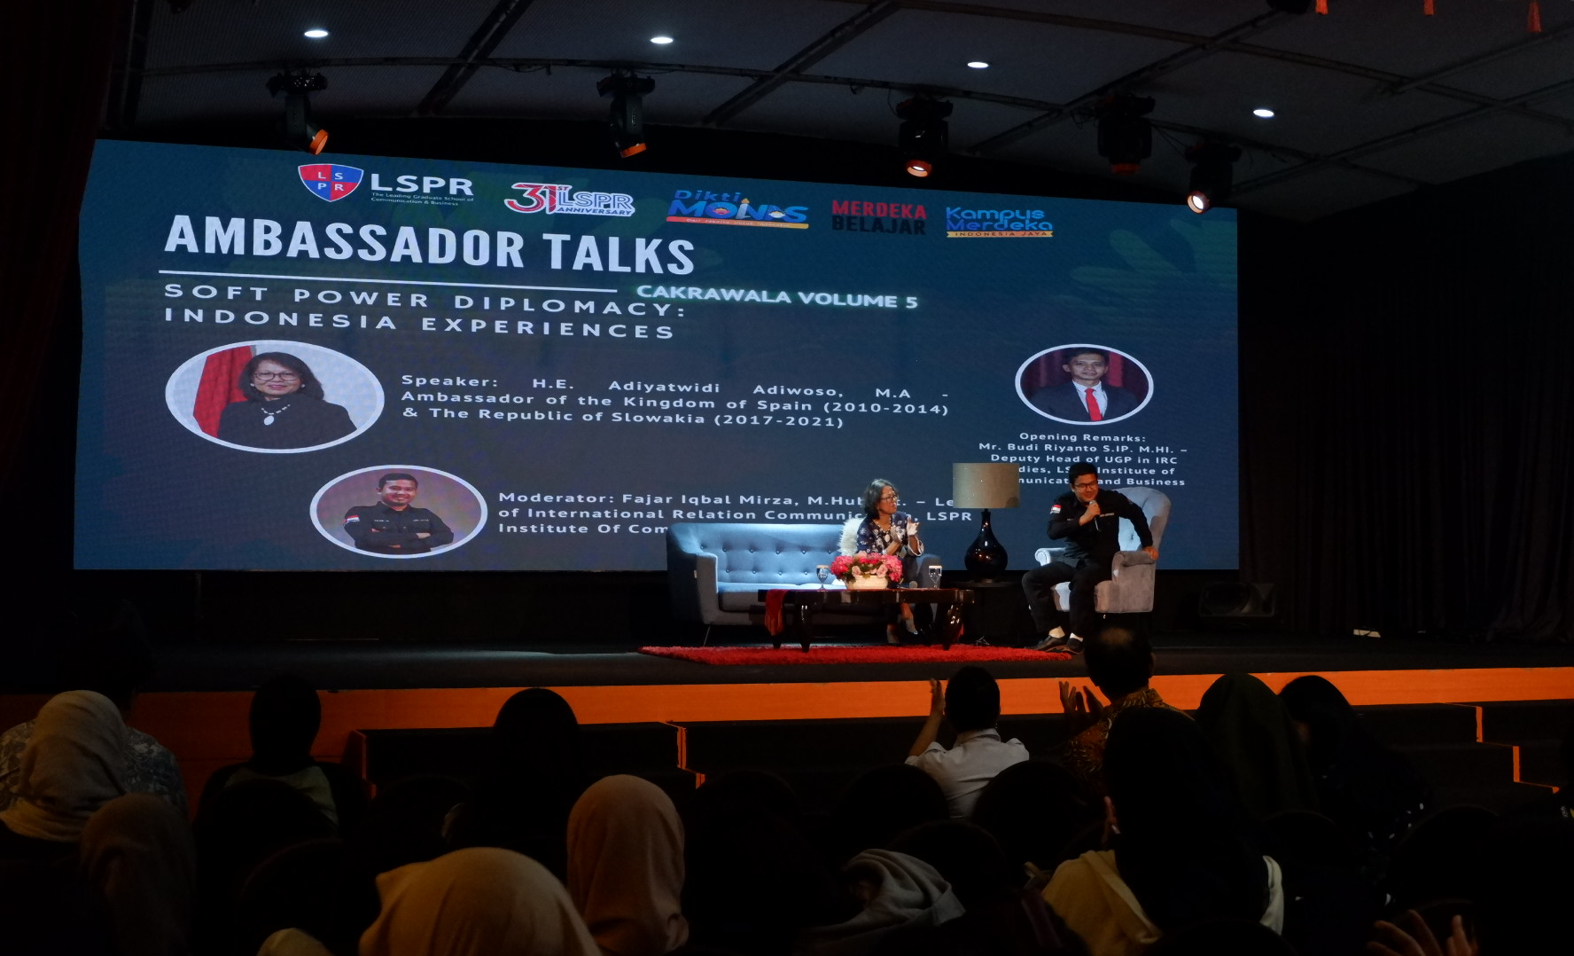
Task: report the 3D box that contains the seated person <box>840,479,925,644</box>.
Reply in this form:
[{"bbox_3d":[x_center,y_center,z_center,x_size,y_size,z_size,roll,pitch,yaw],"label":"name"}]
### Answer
[{"bbox_3d":[0.689,0.587,14.700,0.500,1.140,0.650,1,-3,-30],"label":"seated person"}]

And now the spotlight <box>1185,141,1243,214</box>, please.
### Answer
[{"bbox_3d":[3.250,-2.289,15.964,0.395,0.524,0.375,-2,-3,42],"label":"spotlight"}]

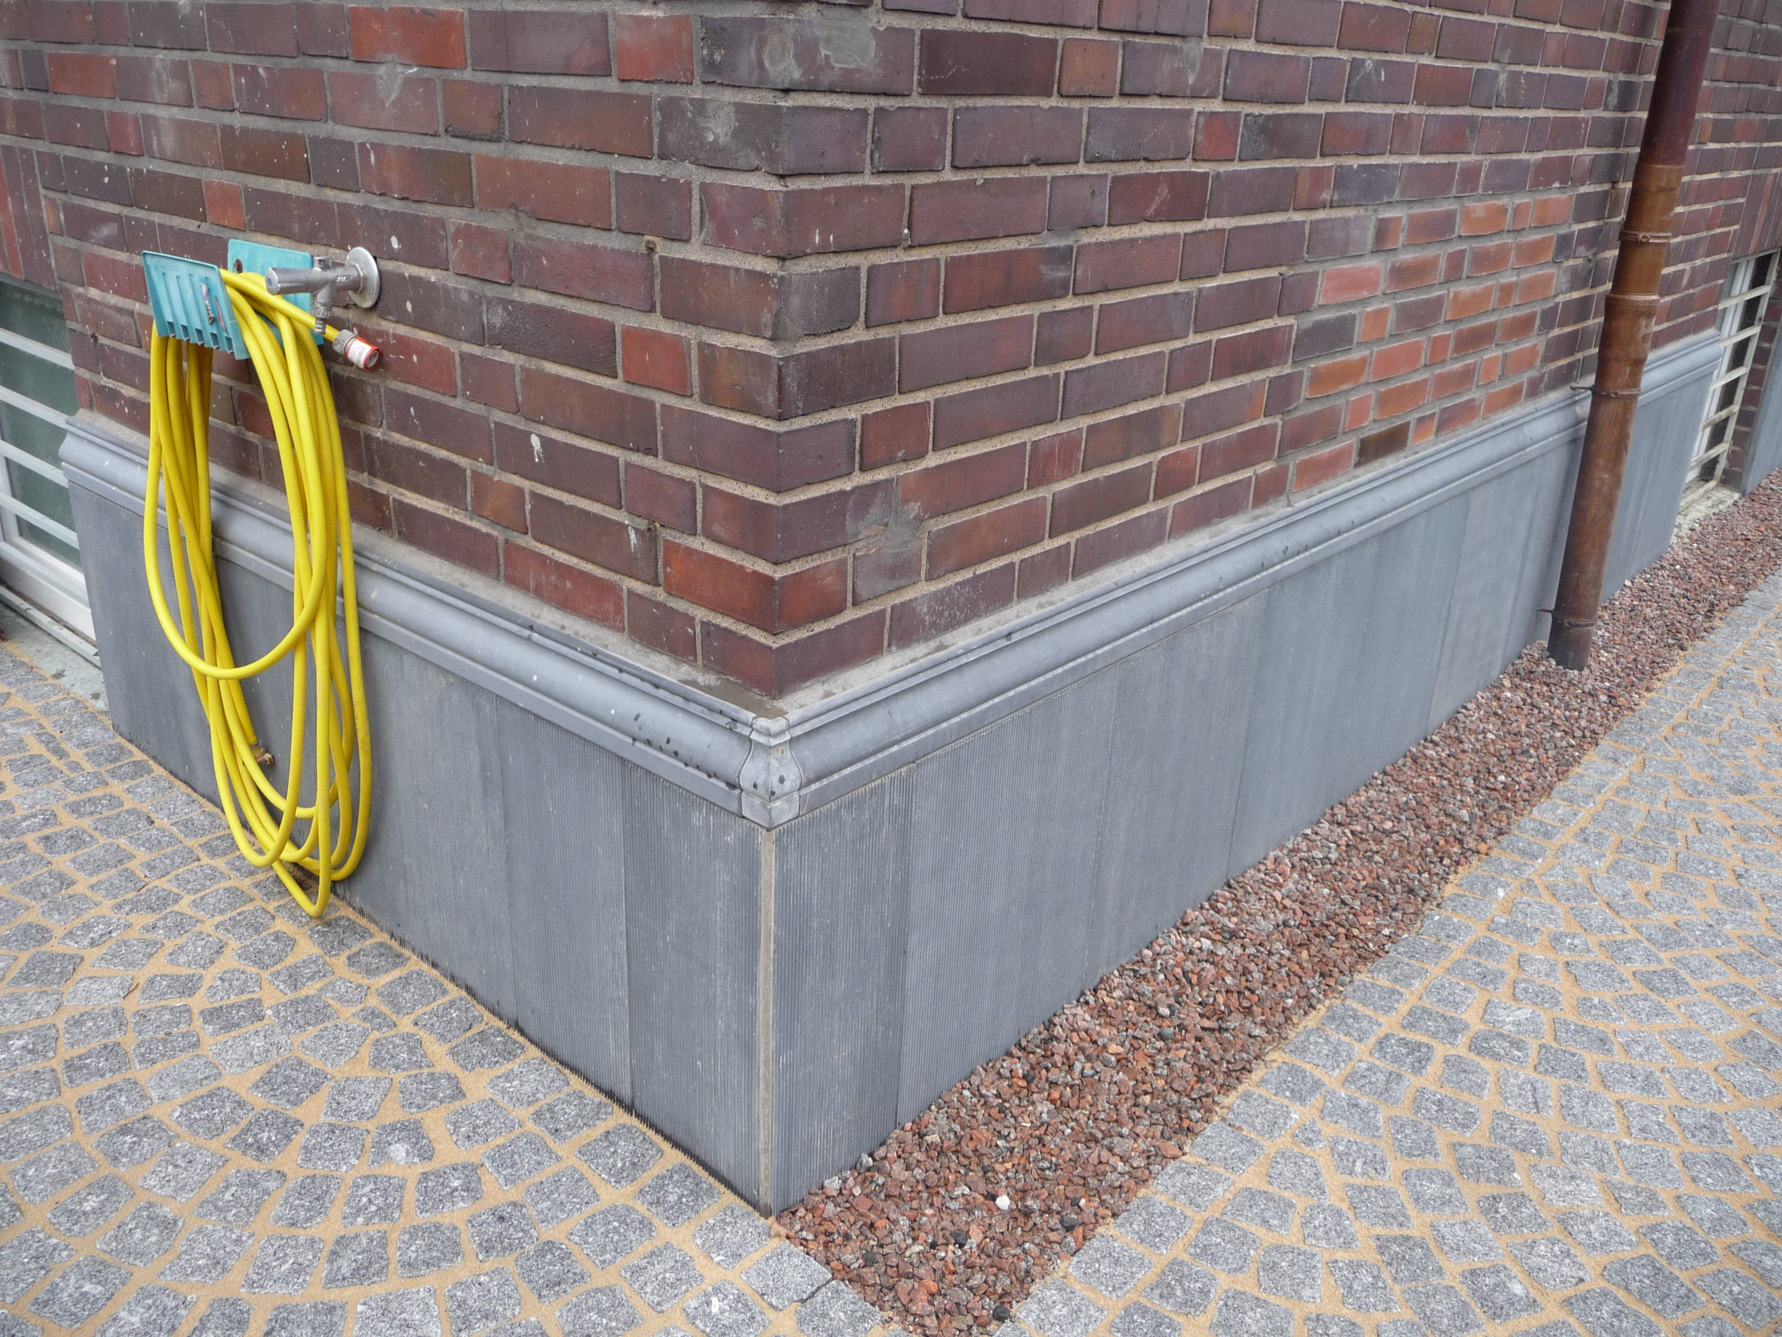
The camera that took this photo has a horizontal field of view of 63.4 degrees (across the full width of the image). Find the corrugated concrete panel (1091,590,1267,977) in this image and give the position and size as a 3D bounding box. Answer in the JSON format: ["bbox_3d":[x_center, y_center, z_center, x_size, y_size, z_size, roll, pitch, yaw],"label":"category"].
[{"bbox_3d":[0.458,0.190,2.378,0.035,0.563,0.468,21,29,36],"label":"corrugated concrete panel"}]

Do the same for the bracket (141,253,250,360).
[{"bbox_3d":[-0.974,-0.514,2.022,0.237,0.122,0.038,21,29,36],"label":"bracket"}]

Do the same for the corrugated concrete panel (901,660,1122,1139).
[{"bbox_3d":[0.155,0.310,2.051,0.035,0.557,0.456,21,29,36],"label":"corrugated concrete panel"}]

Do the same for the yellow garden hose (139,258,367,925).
[{"bbox_3d":[-0.990,-0.103,2.245,0.530,1.033,0.127,21,29,36],"label":"yellow garden hose"}]

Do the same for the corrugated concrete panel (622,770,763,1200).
[{"bbox_3d":[-0.236,0.389,1.800,0.242,0.543,0.035,21,29,36],"label":"corrugated concrete panel"}]

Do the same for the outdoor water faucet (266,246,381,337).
[{"bbox_3d":[-0.745,-0.491,1.881,0.082,0.109,0.143,21,29,36],"label":"outdoor water faucet"}]

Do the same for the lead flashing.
[{"bbox_3d":[0.522,-0.692,3.596,1.892,0.122,4.152,21,29,36],"label":"lead flashing"}]

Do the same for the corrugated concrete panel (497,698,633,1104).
[{"bbox_3d":[-0.425,0.313,1.947,0.261,0.533,0.035,21,29,36],"label":"corrugated concrete panel"}]

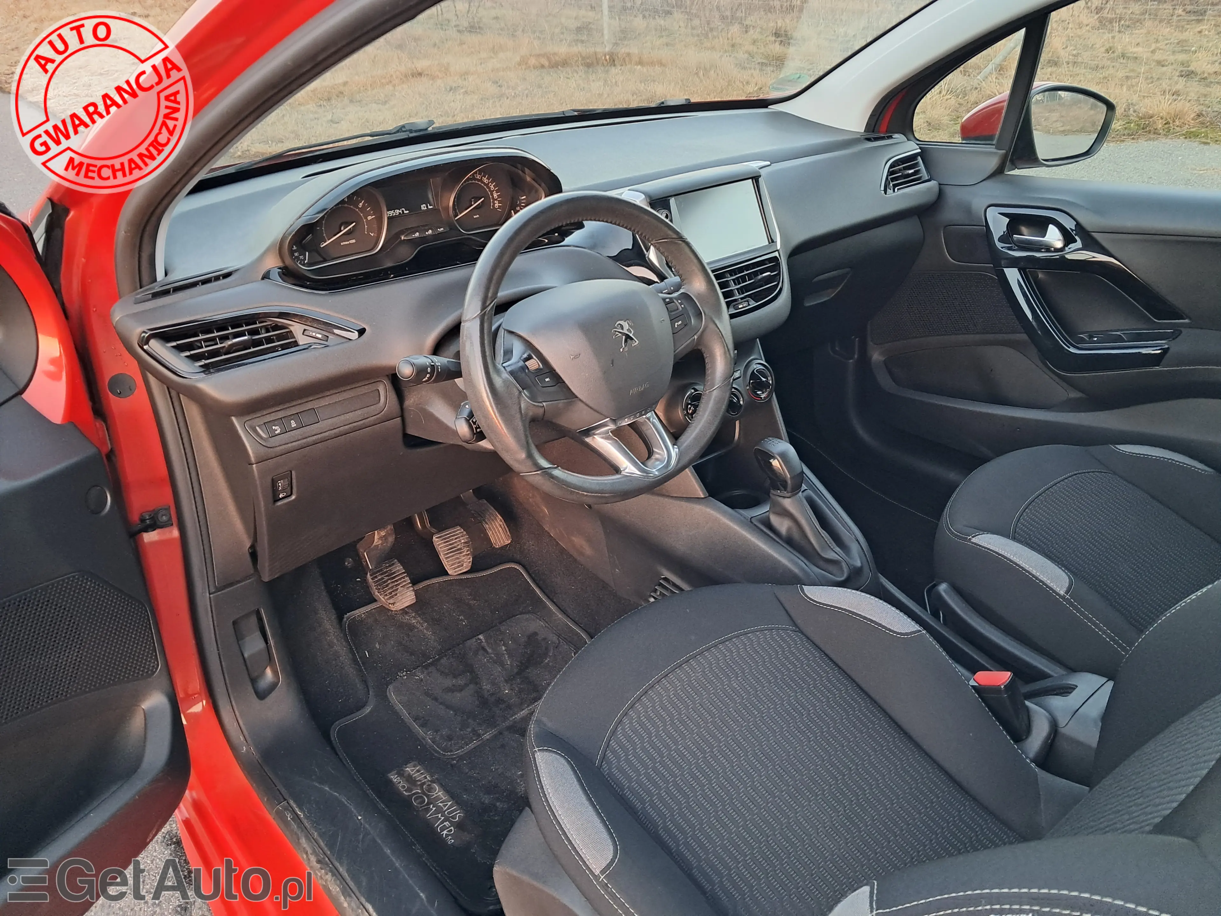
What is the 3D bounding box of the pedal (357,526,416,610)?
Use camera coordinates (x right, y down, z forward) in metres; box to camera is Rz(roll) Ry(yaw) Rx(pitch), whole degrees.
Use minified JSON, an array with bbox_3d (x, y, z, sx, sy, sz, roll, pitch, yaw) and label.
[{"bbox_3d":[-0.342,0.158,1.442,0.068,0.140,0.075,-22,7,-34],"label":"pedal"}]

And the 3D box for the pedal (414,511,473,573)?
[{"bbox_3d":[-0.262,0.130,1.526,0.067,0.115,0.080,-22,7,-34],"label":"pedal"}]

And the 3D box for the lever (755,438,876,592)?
[{"bbox_3d":[0.280,0.076,1.361,0.110,0.185,0.155,-22,32,-34],"label":"lever"}]

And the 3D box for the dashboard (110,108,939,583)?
[{"bbox_3d":[0.011,-0.282,1.473,1.460,0.500,0.540,-23,30,-34],"label":"dashboard"}]

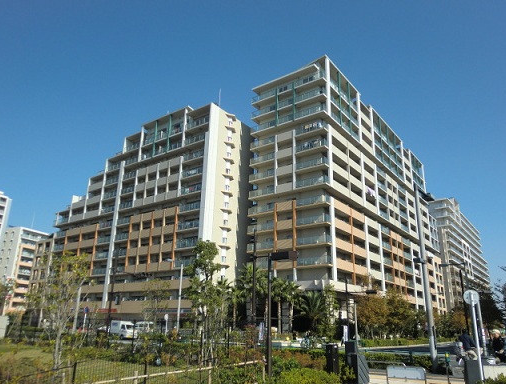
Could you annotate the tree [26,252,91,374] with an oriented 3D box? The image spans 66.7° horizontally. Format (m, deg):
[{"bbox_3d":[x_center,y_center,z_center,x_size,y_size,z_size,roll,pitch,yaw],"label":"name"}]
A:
[{"bbox_3d":[-6.809,4.098,13.425,1.950,4.035,1.950,10,-20,-24],"label":"tree"}]

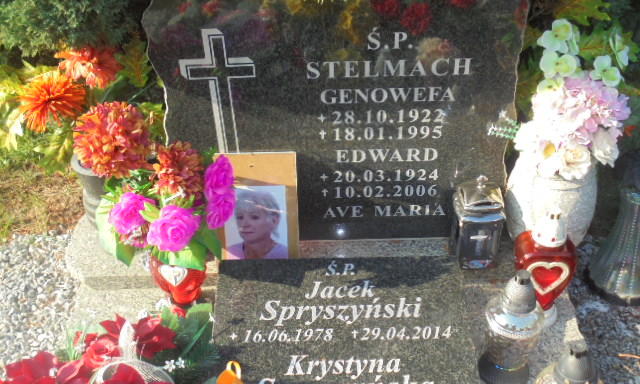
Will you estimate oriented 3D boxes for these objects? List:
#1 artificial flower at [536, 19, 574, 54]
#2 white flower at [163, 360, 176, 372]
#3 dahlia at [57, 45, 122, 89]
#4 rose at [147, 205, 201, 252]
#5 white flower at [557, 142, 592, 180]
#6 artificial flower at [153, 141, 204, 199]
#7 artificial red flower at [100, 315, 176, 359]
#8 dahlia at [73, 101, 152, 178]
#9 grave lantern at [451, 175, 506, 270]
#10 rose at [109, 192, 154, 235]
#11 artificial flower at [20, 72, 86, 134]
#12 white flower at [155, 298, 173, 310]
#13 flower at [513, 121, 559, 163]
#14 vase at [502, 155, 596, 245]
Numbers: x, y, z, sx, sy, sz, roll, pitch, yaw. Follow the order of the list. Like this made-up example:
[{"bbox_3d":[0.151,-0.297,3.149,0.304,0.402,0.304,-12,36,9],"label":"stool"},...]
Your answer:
[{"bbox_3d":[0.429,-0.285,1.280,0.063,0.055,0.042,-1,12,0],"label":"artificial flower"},{"bbox_3d":[-0.234,0.271,1.090,0.022,0.020,0.010,-1,-6,2],"label":"white flower"},{"bbox_3d":[-0.466,-0.254,1.420,0.120,0.070,0.085,-1,2,0],"label":"dahlia"},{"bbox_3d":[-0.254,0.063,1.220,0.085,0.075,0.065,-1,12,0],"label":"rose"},{"bbox_3d":[0.438,-0.054,1.210,0.060,0.060,0.045,5,10,10],"label":"white flower"},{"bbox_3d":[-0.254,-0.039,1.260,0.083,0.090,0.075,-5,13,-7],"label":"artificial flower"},{"bbox_3d":[-0.287,0.228,1.110,0.110,0.060,0.075,-1,2,0],"label":"artificial red flower"},{"bbox_3d":[-0.381,-0.096,1.290,0.138,0.135,0.110,-9,7,-7],"label":"dahlia"},{"bbox_3d":[0.296,0.049,1.304,0.078,0.190,0.078,-4,39,-1],"label":"grave lantern"},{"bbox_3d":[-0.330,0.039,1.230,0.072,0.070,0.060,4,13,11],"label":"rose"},{"bbox_3d":[-0.522,-0.174,1.370,0.125,0.115,0.075,-9,9,-7],"label":"artificial flower"},{"bbox_3d":[-0.270,0.194,1.210,0.030,0.022,0.020,-1,2,0],"label":"white flower"},{"bbox_3d":[0.371,-0.087,1.210,0.075,0.070,0.050,9,10,14],"label":"flower"},{"bbox_3d":[0.432,0.020,1.319,0.165,0.205,0.165,-1,39,2],"label":"vase"}]

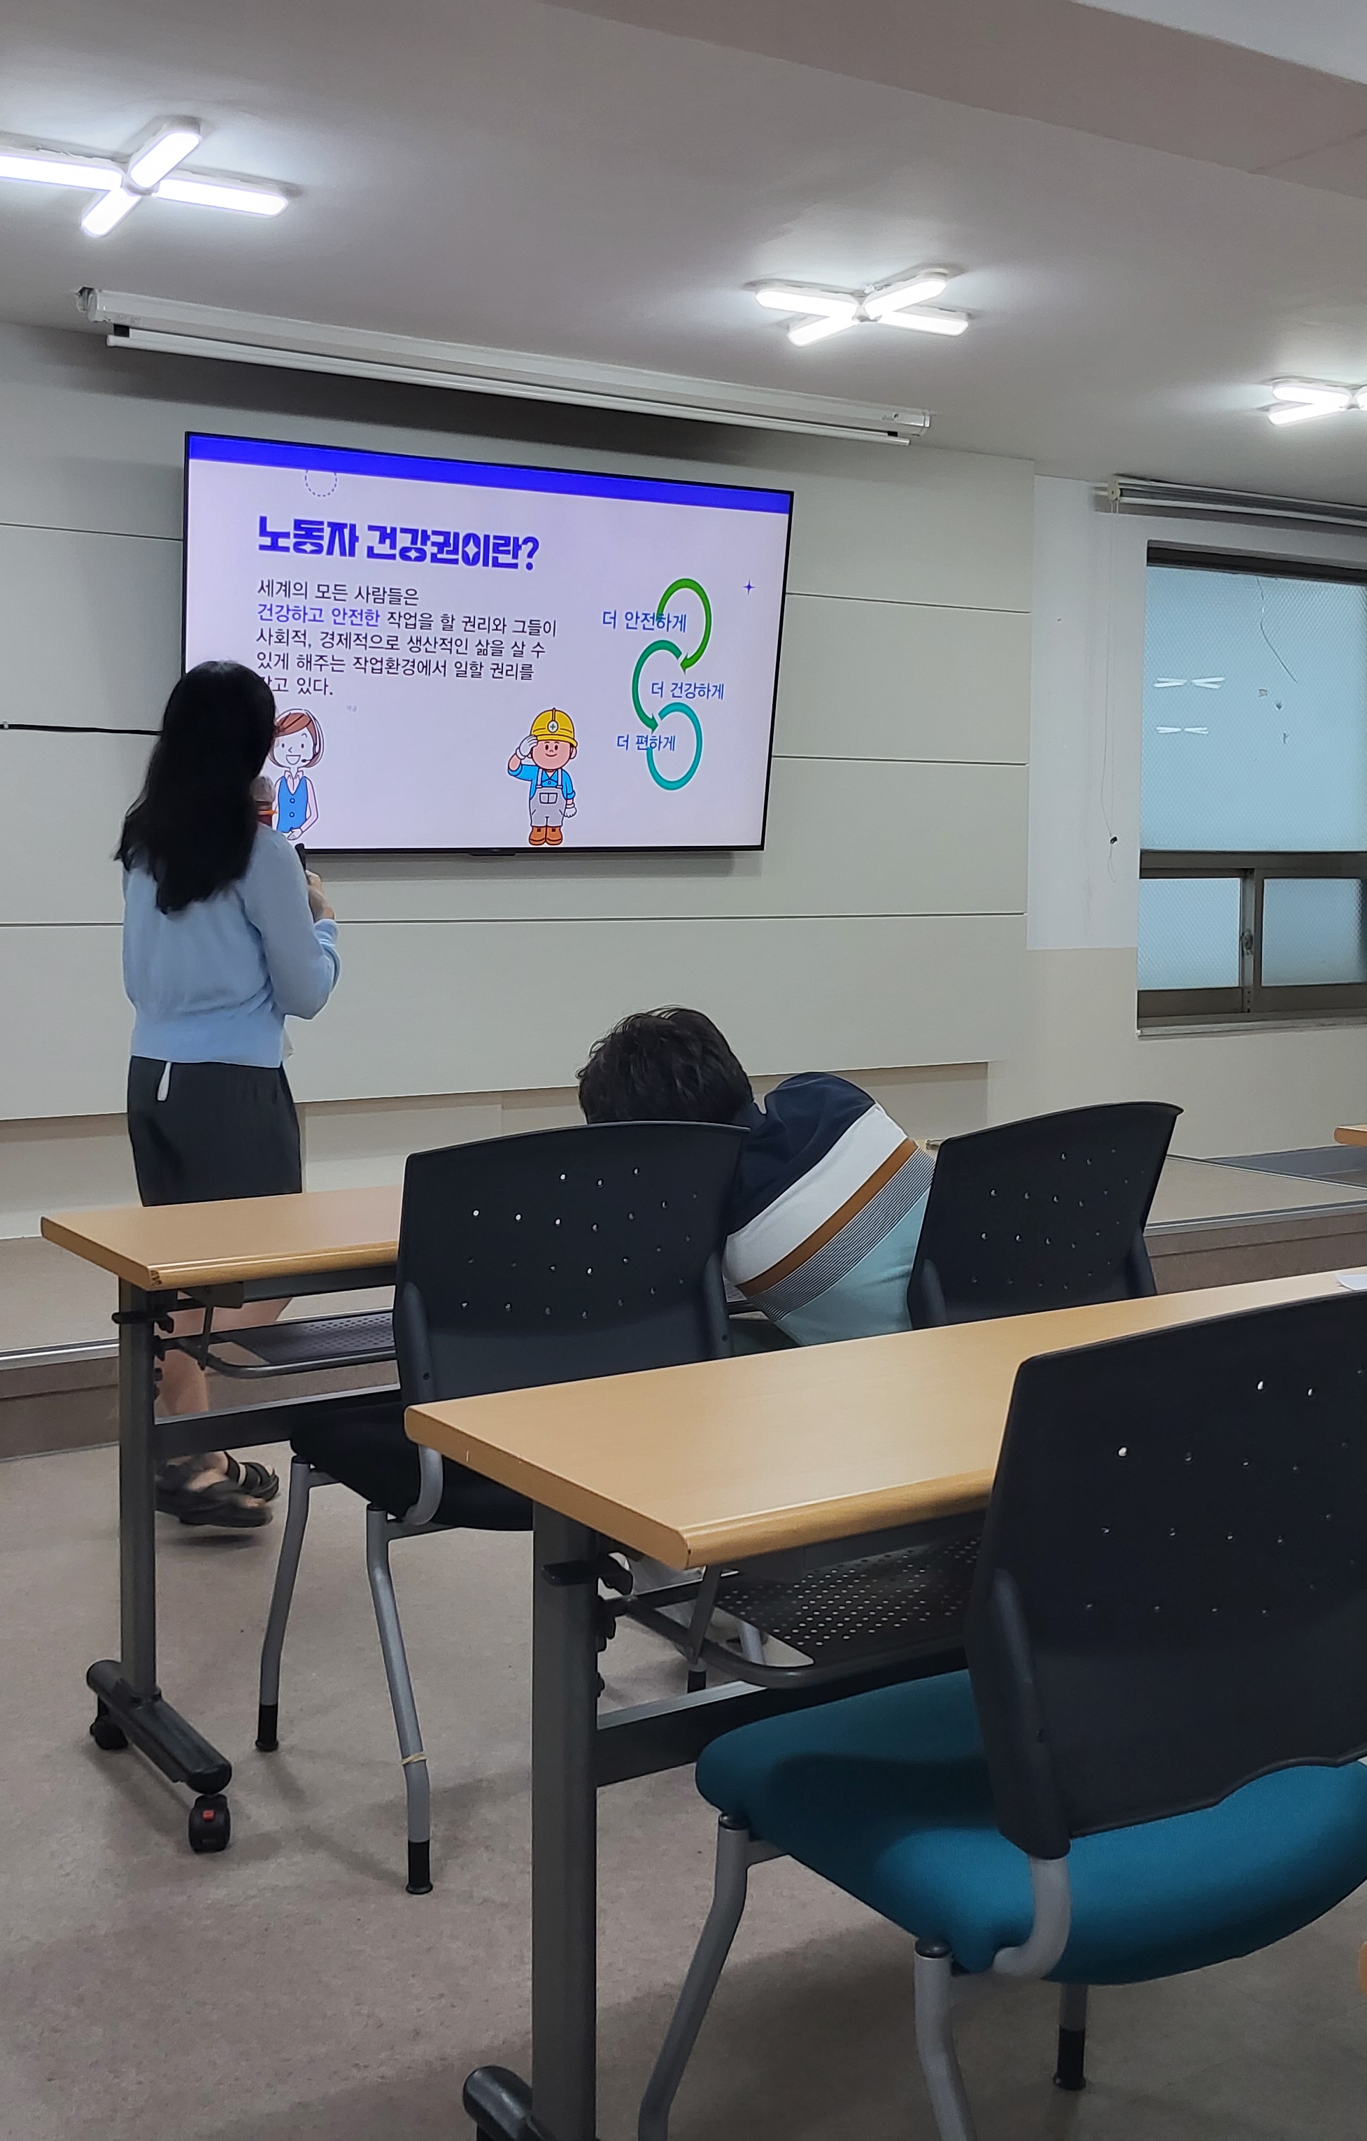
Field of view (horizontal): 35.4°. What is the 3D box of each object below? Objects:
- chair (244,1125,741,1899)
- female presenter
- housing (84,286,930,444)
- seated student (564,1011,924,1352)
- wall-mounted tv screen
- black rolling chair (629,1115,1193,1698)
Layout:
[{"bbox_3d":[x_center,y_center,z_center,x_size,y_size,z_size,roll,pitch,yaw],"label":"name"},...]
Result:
[{"bbox_3d":[-0.238,0.496,2.802,0.500,0.885,0.540,-3,6,-32],"label":"chair"},{"bbox_3d":[-0.850,0.046,3.944,0.430,1.579,0.350,4,6,38],"label":"female presenter"},{"bbox_3d":[-0.367,-1.827,5.710,2.480,0.115,0.090,-3,6,-32],"label":"housing"},{"bbox_3d":[0.211,0.421,3.169,0.510,1.000,0.880,-4,7,-39],"label":"seated student"},{"bbox_3d":[-0.516,-1.171,6.137,1.885,1.080,0.060,-3,14,-31],"label":"wall-mounted tv screen"},{"bbox_3d":[0.323,0.497,2.997,0.530,0.880,0.560,-4,7,-41],"label":"black rolling chair"}]

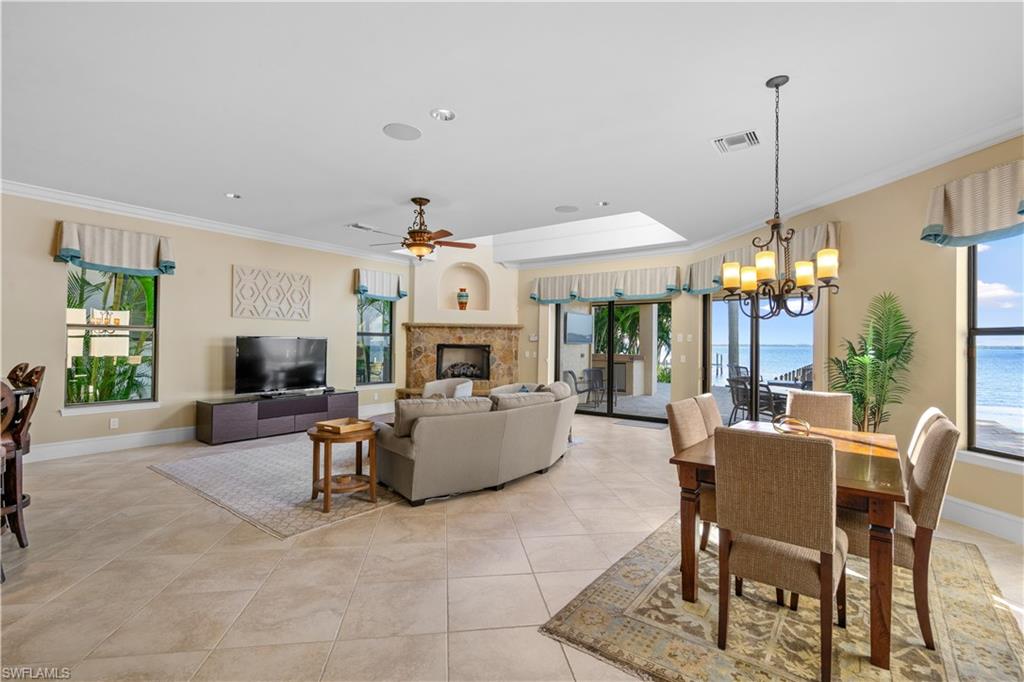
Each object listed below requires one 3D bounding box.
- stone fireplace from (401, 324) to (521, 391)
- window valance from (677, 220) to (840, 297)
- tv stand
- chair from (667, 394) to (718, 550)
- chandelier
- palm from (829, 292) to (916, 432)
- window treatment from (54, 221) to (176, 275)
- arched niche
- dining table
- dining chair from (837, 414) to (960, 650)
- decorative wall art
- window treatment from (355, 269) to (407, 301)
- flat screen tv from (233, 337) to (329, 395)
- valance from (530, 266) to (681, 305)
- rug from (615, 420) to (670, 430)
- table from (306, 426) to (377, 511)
[{"bbox_3d":[-1.044,0.558,9.673,2.500,1.800,0.650,0,-1,-12],"label":"stone fireplace"},{"bbox_3d":[3.134,-0.975,6.125,0.140,0.520,2.910,1,0,-8],"label":"window valance"},{"bbox_3d":[-3.435,1.115,6.922,0.510,0.520,2.160,0,0,37],"label":"tv stand"},{"bbox_3d":[1.362,0.908,2.811,0.630,1.010,0.470,0,0,38],"label":"chair"},{"bbox_3d":[1.805,-0.966,3.082,0.800,1.640,0.800,0,-1,37],"label":"chandelier"},{"bbox_3d":[3.042,0.507,3.824,0.720,1.830,0.680,0,-1,37],"label":"palm"},{"bbox_3d":[-5.026,-1.162,5.852,0.200,0.500,1.180,0,-1,37],"label":"window treatment"},{"bbox_3d":[-1.051,-1.187,10.115,1.100,1.050,0.400,0,-1,-12],"label":"arched niche"},{"bbox_3d":[1.749,1.026,2.799,0.960,0.755,1.630,0,0,38],"label":"dining table"},{"bbox_3d":[1.830,0.899,2.341,0.650,1.005,0.475,0,0,38],"label":"dining chair"},{"bbox_3d":[-3.906,-0.758,7.460,0.050,0.810,1.230,0,-1,37],"label":"decorative wall art"},{"bbox_3d":[-2.484,-1.028,8.681,0.140,0.530,1.100,0,0,37],"label":"window treatment"},{"bbox_3d":[-3.668,0.405,7.342,0.140,0.880,1.450,0,-1,37],"label":"flat screen tv"},{"bbox_3d":[1.613,-0.979,8.225,2.810,0.520,0.140,0,0,36],"label":"valance"},{"bbox_3d":[2.228,1.439,7.758,0.880,0.012,0.475,0,0,36],"label":"rug"},{"bbox_3d":[-1.455,1.058,3.895,0.570,0.620,0.570,0,0,38],"label":"table"}]

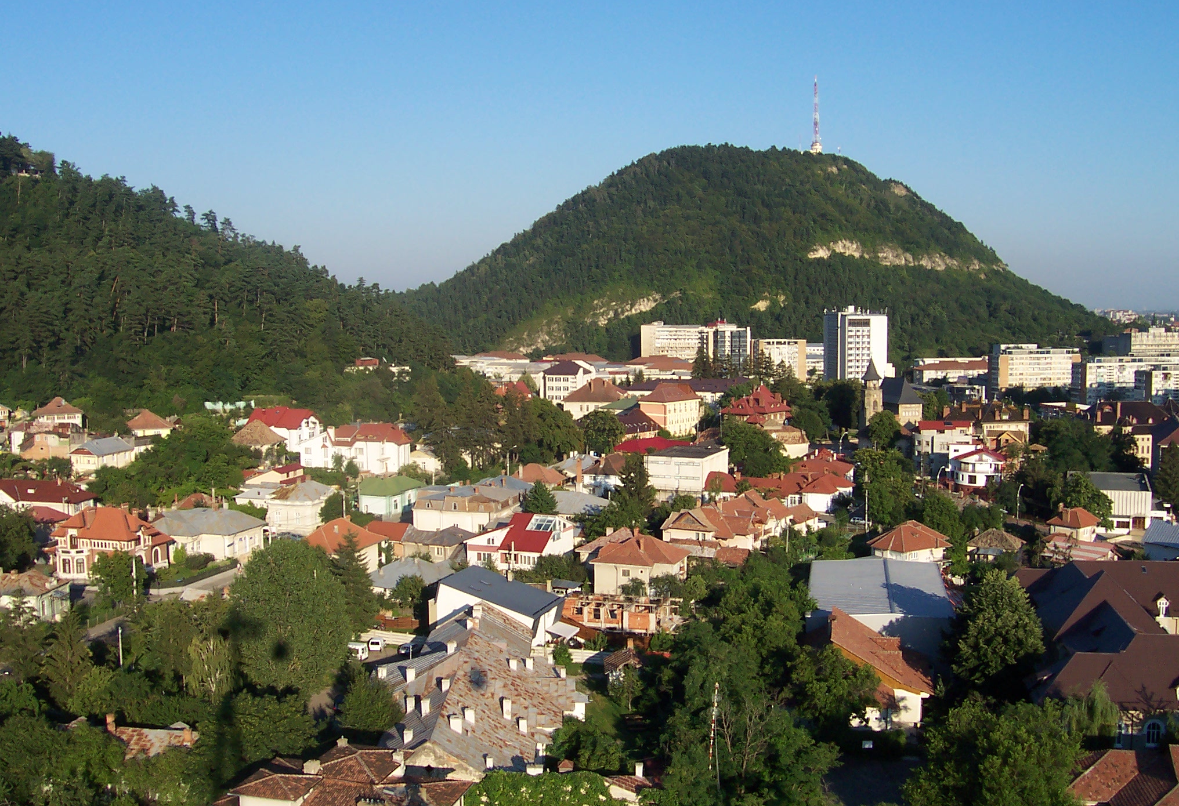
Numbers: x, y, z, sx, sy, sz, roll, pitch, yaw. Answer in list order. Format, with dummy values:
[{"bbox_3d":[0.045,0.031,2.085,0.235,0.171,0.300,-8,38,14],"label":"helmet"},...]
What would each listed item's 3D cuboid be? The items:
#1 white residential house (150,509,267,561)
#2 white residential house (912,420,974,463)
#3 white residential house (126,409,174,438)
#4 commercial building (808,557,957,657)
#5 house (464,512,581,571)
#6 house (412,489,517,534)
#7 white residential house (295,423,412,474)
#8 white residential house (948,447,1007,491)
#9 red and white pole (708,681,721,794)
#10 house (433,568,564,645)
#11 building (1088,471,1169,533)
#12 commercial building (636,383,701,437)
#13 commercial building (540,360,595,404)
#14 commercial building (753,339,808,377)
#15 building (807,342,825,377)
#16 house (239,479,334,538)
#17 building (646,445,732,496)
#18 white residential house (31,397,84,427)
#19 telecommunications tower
[{"bbox_3d":[-68.650,23.140,225.560,18.500,7.400,13.000,0,5,14],"label":"white residential house"},{"bbox_3d":[102.610,12.680,368.460,16.500,14.500,11.000,0,5,6],"label":"white residential house"},{"bbox_3d":[-138.680,7.130,398.620,13.000,8.800,11.500,-2,5,-28],"label":"white residential house"},{"bbox_3d":[42.150,30.500,184.260,19.600,7.900,35.000,1,4,11],"label":"commercial building"},{"bbox_3d":[-13.140,26.000,245.770,14.800,8.800,18.500,1,5,16],"label":"house"},{"bbox_3d":[-25.970,22.800,262.120,17.500,9.000,14.000,1,5,15],"label":"house"},{"bbox_3d":[-59.280,11.250,318.710,26.200,11.600,13.000,1,4,10],"label":"white residential house"},{"bbox_3d":[105.190,17.850,343.540,13.500,11.700,12.000,1,5,10],"label":"white residential house"},{"bbox_3d":[12.300,32.930,123.780,1.100,12.000,0.800,0,4,0],"label":"red and white pole"},{"bbox_3d":[-12.000,27.760,174.610,13.900,7.500,11.900,1,5,18],"label":"house"},{"bbox_3d":[126.460,24.150,306.230,17.000,9.800,27.000,1,5,17],"label":"building"},{"bbox_3d":[27.720,2.040,433.440,19.000,17.300,12.000,-5,6,-44],"label":"commercial building"},{"bbox_3d":[-9.080,-7.490,512.910,20.000,19.000,20.000,0,4,10],"label":"commercial building"},{"bbox_3d":[107.520,-21.510,712.360,28.000,27.500,13.000,-1,4,-10],"label":"commercial building"},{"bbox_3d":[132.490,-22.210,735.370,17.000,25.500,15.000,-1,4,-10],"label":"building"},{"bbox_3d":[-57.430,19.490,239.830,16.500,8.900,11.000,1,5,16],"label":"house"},{"bbox_3d":[23.080,16.480,294.330,13.800,9.800,20.100,1,5,24],"label":"building"},{"bbox_3d":[-177.700,2.980,421.380,14.200,9.700,12.500,-3,5,-33],"label":"white residential house"},{"bbox_3d":[248.270,-315.640,1380.180,12.500,84.520,12.500,0,4,10],"label":"telecommunications tower"}]

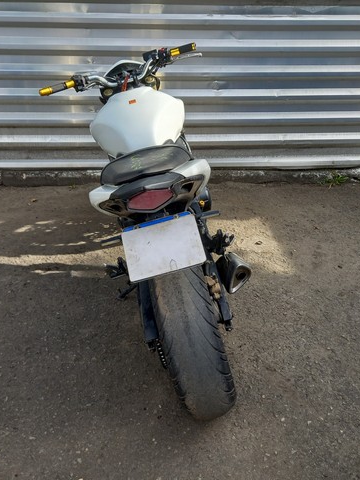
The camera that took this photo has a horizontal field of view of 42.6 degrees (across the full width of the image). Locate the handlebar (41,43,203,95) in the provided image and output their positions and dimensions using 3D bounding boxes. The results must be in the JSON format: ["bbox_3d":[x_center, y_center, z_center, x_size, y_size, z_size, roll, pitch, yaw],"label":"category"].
[{"bbox_3d":[-0.284,-0.780,2.193,0.760,0.140,0.200,-17,28,-1],"label":"handlebar"}]

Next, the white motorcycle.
[{"bbox_3d":[-0.113,-0.207,2.137,0.760,1.080,2.040,-17,28,0],"label":"white motorcycle"}]

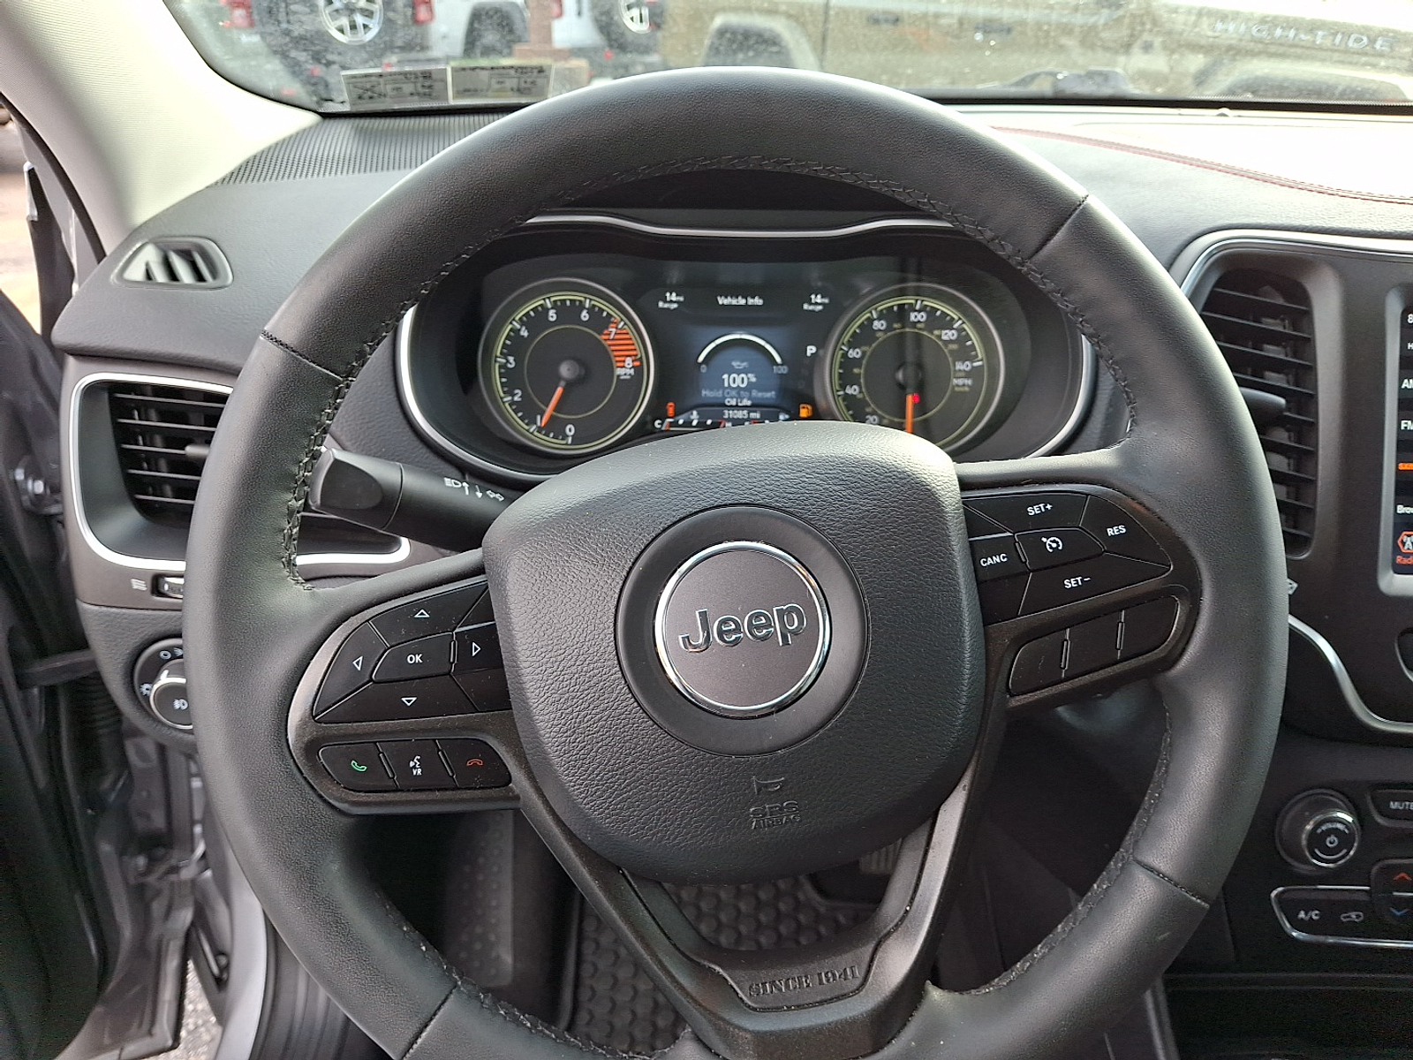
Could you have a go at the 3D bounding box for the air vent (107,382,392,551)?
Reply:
[{"bbox_3d":[-0.244,-0.033,0.548,0.153,0.080,0.040,5,8,11],"label":"air vent"}]

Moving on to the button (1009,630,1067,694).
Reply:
[{"bbox_3d":[0.121,0.048,0.372,0.022,0.018,0.009,-12,-3,-3],"label":"button"}]

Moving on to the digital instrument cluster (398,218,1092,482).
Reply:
[{"bbox_3d":[0.022,-0.097,0.570,0.375,0.147,0.060,0,0,0],"label":"digital instrument cluster"}]

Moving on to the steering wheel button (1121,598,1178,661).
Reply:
[{"bbox_3d":[0.154,0.034,0.357,0.025,0.017,0.006,-15,-2,4],"label":"steering wheel button"}]

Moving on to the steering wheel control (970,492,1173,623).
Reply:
[{"bbox_3d":[0.133,0.011,0.375,0.070,0.048,0.013,-10,-3,-3],"label":"steering wheel control"}]

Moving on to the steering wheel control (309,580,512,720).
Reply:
[{"bbox_3d":[-0.104,0.043,0.361,0.069,0.048,0.013,-10,-3,-3],"label":"steering wheel control"}]

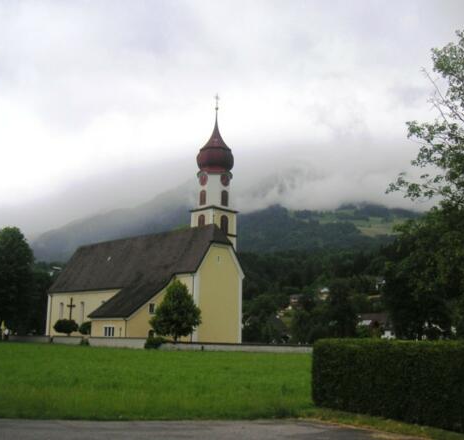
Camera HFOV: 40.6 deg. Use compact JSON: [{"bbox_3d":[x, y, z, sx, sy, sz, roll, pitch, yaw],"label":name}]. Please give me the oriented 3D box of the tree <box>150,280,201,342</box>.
[{"bbox_3d":[-7.080,11.950,79.130,6.170,8.400,6.170,1,-11,0],"label":"tree"}]

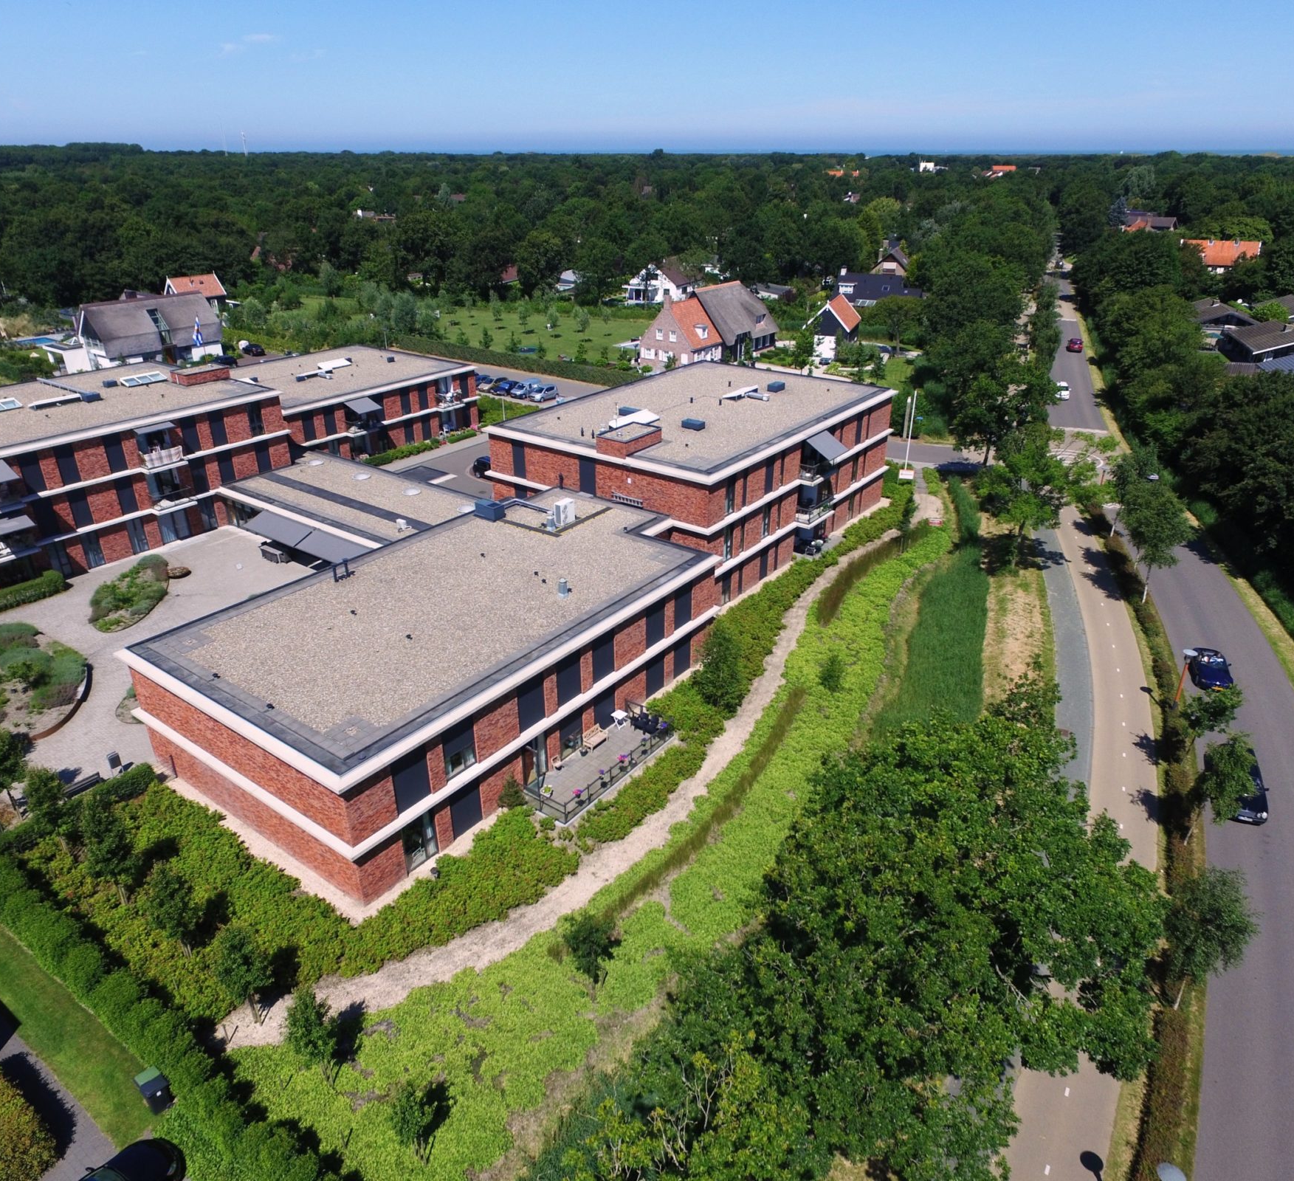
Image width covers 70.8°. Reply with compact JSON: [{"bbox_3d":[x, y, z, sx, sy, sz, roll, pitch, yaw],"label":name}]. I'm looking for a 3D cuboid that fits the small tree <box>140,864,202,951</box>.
[{"bbox_3d":[-17.164,11.838,33.220,1.870,4.340,1.870,0,26,0],"label":"small tree"}]

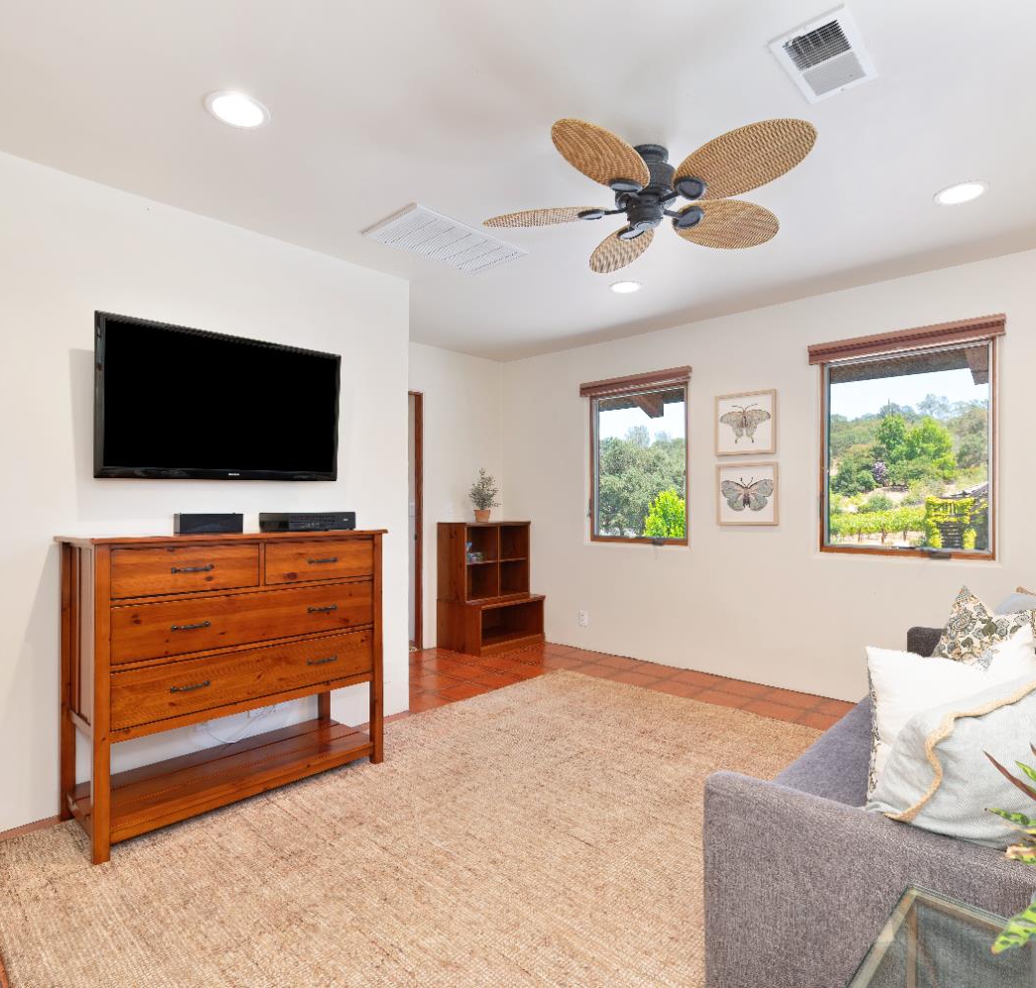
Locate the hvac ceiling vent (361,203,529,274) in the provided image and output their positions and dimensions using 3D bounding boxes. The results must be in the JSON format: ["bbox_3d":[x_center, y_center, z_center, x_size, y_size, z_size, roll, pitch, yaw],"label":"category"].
[{"bbox_3d":[-0.340,-1.209,2.999,0.420,0.028,0.704,0,-1,43],"label":"hvac ceiling vent"}]

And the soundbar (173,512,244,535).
[{"bbox_3d":[-1.229,0.117,2.452,0.115,0.080,0.234,0,-1,43],"label":"soundbar"}]

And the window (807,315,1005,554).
[{"bbox_3d":[2.129,-0.274,3.455,0.926,1.251,0.121,0,-1,43],"label":"window"}]

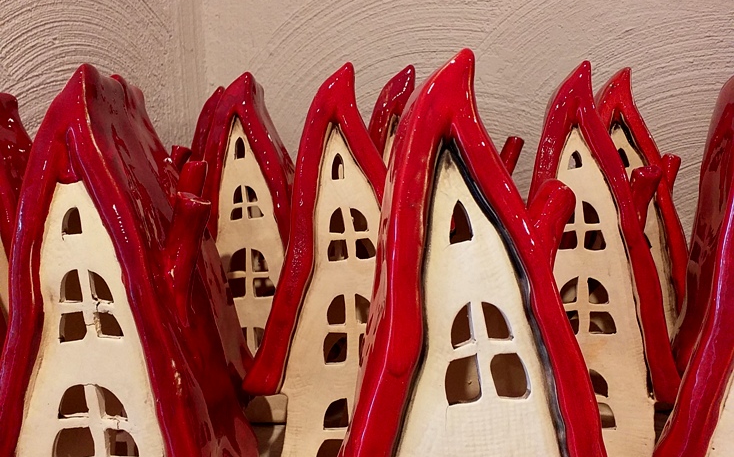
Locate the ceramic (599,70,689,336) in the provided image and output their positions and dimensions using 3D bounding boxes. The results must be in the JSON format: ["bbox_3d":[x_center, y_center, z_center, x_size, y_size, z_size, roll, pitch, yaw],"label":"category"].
[{"bbox_3d":[0.200,0.004,0.604,0.125,0.265,0.085,-2,11,-2],"label":"ceramic"}]

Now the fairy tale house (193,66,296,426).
[{"bbox_3d":[-0.086,0.014,0.579,0.125,0.265,0.085,-1,11,3],"label":"fairy tale house"}]

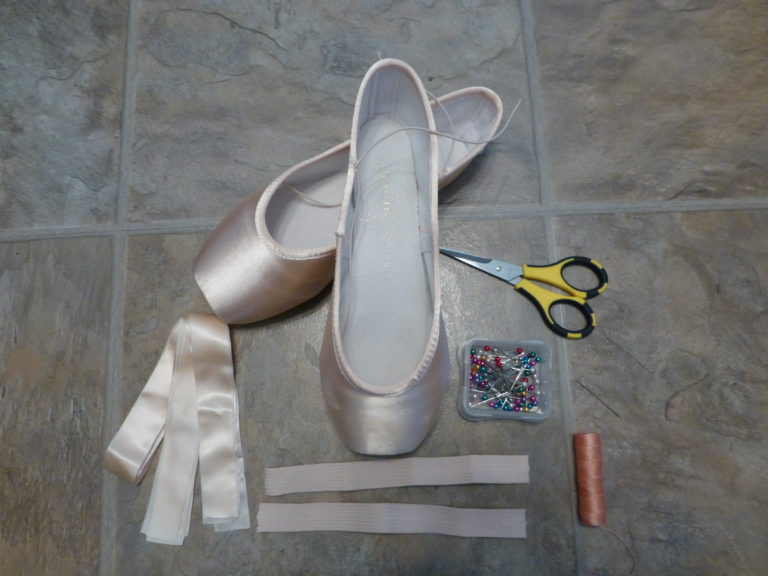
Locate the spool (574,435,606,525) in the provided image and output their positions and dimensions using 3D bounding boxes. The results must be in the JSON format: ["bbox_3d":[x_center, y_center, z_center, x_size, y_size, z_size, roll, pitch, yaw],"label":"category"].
[{"bbox_3d":[0.134,0.123,0.344,0.016,0.016,0.056,1,80,2],"label":"spool"}]

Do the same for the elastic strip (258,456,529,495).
[{"bbox_3d":[0.009,0.125,0.354,0.176,0.003,0.018,-3,80,1],"label":"elastic strip"}]

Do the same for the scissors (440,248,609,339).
[{"bbox_3d":[0.092,-0.008,0.372,0.124,0.011,0.059,19,81,5],"label":"scissors"}]

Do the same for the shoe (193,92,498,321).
[{"bbox_3d":[-0.024,-0.058,0.363,0.232,0.060,0.081,-32,81,-6],"label":"shoe"}]

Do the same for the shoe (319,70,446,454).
[{"bbox_3d":[-0.001,-0.005,0.325,0.081,0.060,0.232,0,92,2],"label":"shoe"}]

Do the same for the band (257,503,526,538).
[{"bbox_3d":[0.005,0.153,0.349,0.176,0.003,0.018,1,80,2],"label":"band"}]

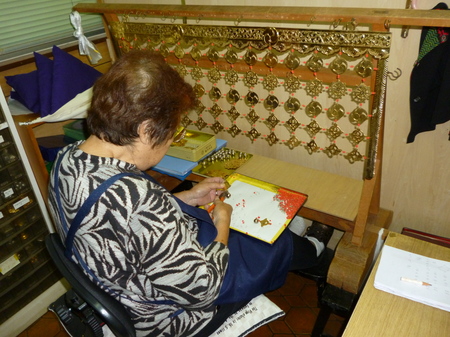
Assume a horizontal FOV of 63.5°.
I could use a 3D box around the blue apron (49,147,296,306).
[{"bbox_3d":[-0.109,0.148,1.091,0.460,0.550,0.620,23,40,39],"label":"blue apron"}]

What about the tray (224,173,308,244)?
[{"bbox_3d":[0.094,0.134,1.282,0.310,0.020,0.290,15,36,31],"label":"tray"}]

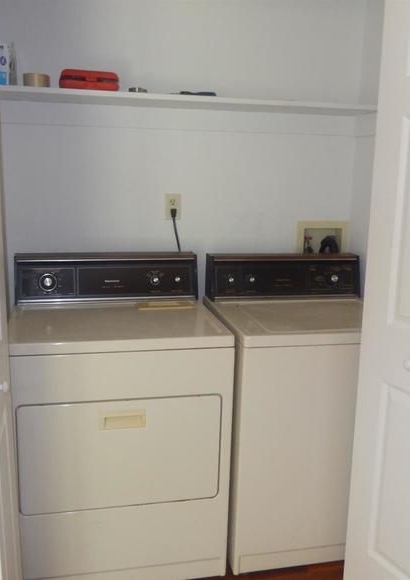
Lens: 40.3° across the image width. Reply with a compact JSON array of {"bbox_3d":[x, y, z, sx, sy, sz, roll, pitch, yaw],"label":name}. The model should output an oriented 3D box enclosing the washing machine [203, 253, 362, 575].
[{"bbox_3d":[0.385,0.431,2.285,0.685,1.090,0.660,-1,12,-12],"label":"washing machine"}]

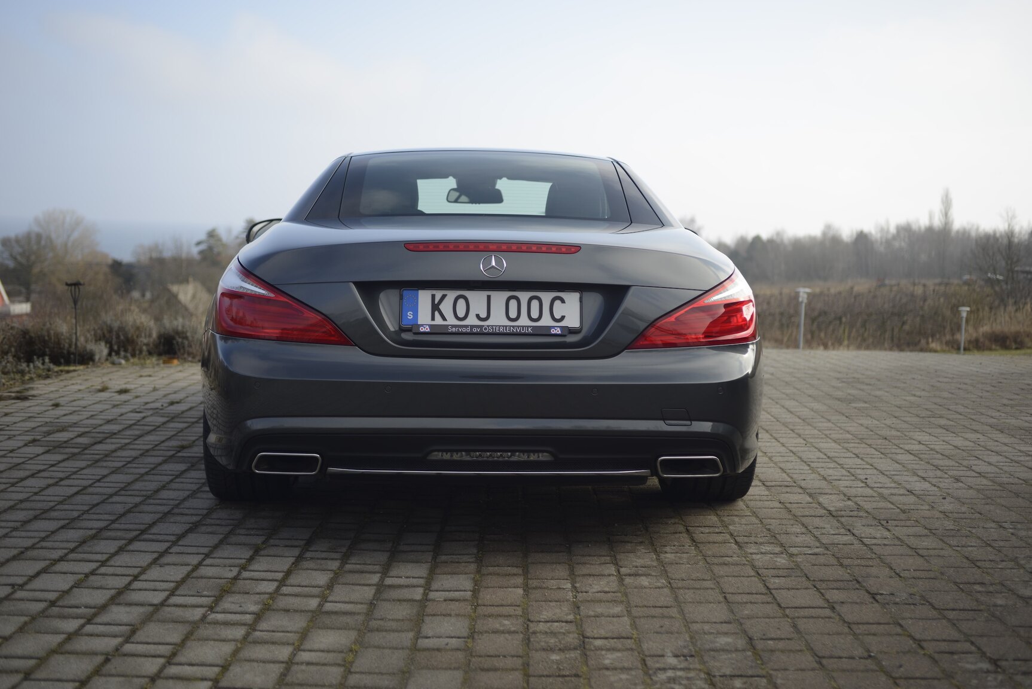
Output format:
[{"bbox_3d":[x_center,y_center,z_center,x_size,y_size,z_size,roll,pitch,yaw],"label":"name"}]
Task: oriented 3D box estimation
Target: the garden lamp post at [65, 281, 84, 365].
[{"bbox_3d":[-3.130,-0.149,8.950,0.135,0.600,0.135,1,5,0],"label":"garden lamp post"}]

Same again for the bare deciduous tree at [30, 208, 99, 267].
[{"bbox_3d":[-40.082,-7.982,112.000,6.100,8.400,6.100,1,5,0],"label":"bare deciduous tree"}]

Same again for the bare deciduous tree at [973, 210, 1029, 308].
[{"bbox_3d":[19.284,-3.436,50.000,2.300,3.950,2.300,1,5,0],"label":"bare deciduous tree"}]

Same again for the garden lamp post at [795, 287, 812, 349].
[{"bbox_3d":[2.779,-0.234,12.200,0.160,0.630,0.160,1,5,0],"label":"garden lamp post"}]

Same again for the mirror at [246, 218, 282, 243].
[{"bbox_3d":[-1.121,-0.503,5.810,0.240,0.160,0.150,1,6,-6],"label":"mirror"}]

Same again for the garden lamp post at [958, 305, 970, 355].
[{"bbox_3d":[5.747,-0.179,16.200,0.158,0.620,0.158,1,5,0],"label":"garden lamp post"}]

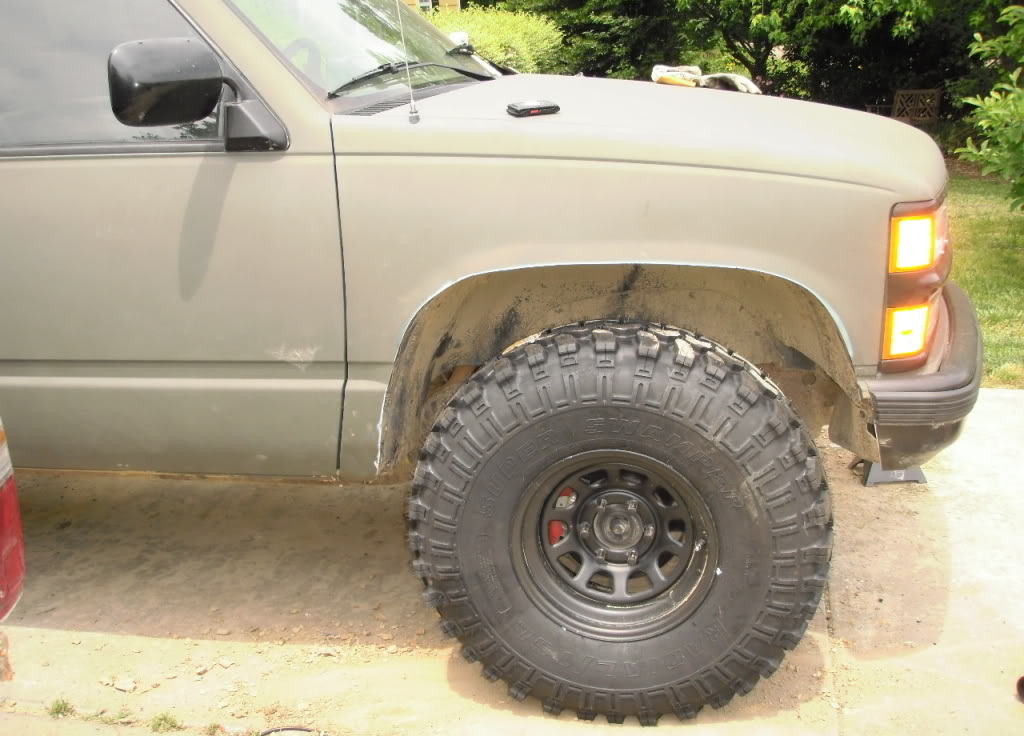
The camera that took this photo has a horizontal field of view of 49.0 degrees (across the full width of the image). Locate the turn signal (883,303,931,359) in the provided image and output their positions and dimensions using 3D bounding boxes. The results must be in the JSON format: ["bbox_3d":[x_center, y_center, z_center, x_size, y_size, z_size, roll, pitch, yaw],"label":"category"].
[{"bbox_3d":[0.761,-0.077,2.169,0.090,0.104,0.040,-6,15,-15],"label":"turn signal"}]

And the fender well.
[{"bbox_3d":[0.230,-0.024,2.411,1.020,0.470,0.380,1,15,9],"label":"fender well"}]

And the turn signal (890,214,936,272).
[{"bbox_3d":[0.764,-0.237,2.137,0.090,0.110,0.040,-6,15,-15],"label":"turn signal"}]

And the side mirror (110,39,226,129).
[{"bbox_3d":[-0.646,-0.530,2.110,0.120,0.170,0.240,-1,15,2],"label":"side mirror"}]

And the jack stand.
[{"bbox_3d":[1.302,0.230,3.874,0.205,0.300,0.180,-2,14,-2],"label":"jack stand"}]

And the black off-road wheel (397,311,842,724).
[{"bbox_3d":[0.235,0.338,2.464,0.875,0.865,0.310,1,15,9],"label":"black off-road wheel"}]

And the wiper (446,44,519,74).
[{"bbox_3d":[-0.077,-0.912,3.325,0.060,0.070,0.600,3,10,19],"label":"wiper"}]

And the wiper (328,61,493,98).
[{"bbox_3d":[-0.225,-0.700,2.735,0.060,0.070,0.640,8,19,33],"label":"wiper"}]

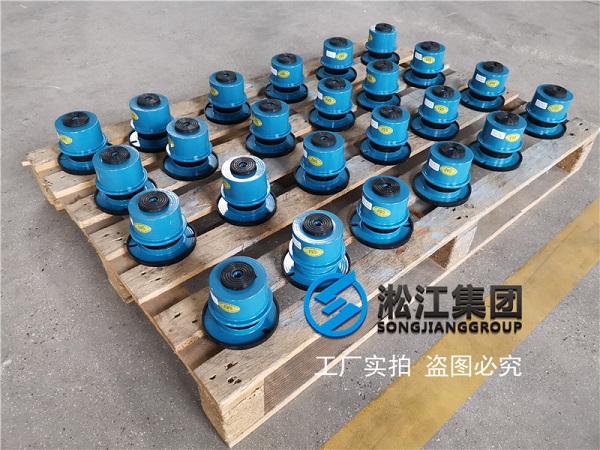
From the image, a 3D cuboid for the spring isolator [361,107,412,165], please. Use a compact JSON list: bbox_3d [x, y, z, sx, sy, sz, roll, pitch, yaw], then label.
[{"bbox_3d":[0.209,-0.224,1.111,0.125,0.105,0.125,1,42,-1],"label":"spring isolator"}]

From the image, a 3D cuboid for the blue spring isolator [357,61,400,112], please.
[{"bbox_3d":[0.224,-0.399,1.303,0.125,0.105,0.125,1,42,-1],"label":"blue spring isolator"}]

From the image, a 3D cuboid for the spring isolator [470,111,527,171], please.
[{"bbox_3d":[0.472,-0.207,1.103,0.125,0.105,0.125,2,42,0],"label":"spring isolator"}]

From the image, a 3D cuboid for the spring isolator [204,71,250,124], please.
[{"bbox_3d":[-0.191,-0.343,1.230,0.126,0.104,0.126,1,42,-1],"label":"spring isolator"}]

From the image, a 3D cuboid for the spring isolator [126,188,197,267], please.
[{"bbox_3d":[-0.258,-0.005,0.853,0.125,0.105,0.125,8,43,6],"label":"spring isolator"}]

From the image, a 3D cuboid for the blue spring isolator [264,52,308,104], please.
[{"bbox_3d":[-0.035,-0.418,1.311,0.124,0.104,0.124,1,43,-1],"label":"blue spring isolator"}]

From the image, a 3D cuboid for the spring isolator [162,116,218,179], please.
[{"bbox_3d":[-0.245,-0.178,1.041,0.124,0.104,0.124,1,43,-1],"label":"spring isolator"}]

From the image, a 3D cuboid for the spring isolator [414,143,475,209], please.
[{"bbox_3d":[0.317,-0.119,1.006,0.126,0.104,0.126,19,45,17],"label":"spring isolator"}]

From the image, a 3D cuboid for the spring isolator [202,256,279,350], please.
[{"bbox_3d":[-0.094,0.111,0.731,0.125,0.105,0.125,1,42,-1],"label":"spring isolator"}]

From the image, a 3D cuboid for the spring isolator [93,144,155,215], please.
[{"bbox_3d":[-0.367,-0.101,0.958,0.126,0.104,0.126,1,42,-1],"label":"spring isolator"}]

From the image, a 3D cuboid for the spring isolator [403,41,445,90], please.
[{"bbox_3d":[0.383,-0.490,1.410,0.125,0.105,0.125,12,43,11],"label":"spring isolator"}]

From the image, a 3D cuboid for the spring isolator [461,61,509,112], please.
[{"bbox_3d":[0.525,-0.394,1.308,0.124,0.104,0.124,6,43,5],"label":"spring isolator"}]

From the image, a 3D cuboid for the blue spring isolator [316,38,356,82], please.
[{"bbox_3d":[0.113,-0.506,1.417,0.125,0.105,0.125,-4,43,-7],"label":"blue spring isolator"}]

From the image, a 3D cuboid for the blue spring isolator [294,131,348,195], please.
[{"bbox_3d":[0.050,-0.146,1.024,0.126,0.104,0.126,1,42,-1],"label":"blue spring isolator"}]

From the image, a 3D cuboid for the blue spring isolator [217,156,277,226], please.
[{"bbox_3d":[-0.109,-0.077,0.937,0.124,0.104,0.124,1,43,-1],"label":"blue spring isolator"}]

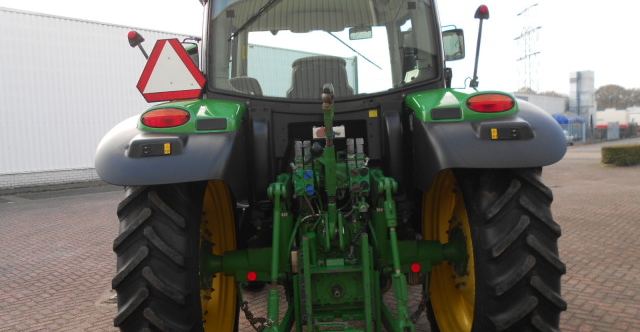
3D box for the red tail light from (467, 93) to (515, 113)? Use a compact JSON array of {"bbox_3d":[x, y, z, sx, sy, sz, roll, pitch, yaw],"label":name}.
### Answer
[{"bbox_3d":[0.944,-0.351,2.660,0.260,0.102,0.065,-2,4,-1],"label":"red tail light"}]

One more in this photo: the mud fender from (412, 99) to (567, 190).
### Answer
[{"bbox_3d":[0.867,-0.186,2.777,0.695,0.480,0.780,-2,4,-1],"label":"mud fender"}]

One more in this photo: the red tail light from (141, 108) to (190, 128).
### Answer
[{"bbox_3d":[-0.844,-0.261,2.630,0.260,0.102,0.065,-2,4,-1],"label":"red tail light"}]

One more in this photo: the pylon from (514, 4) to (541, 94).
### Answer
[{"bbox_3d":[69.399,-33.618,160.000,5.500,41.000,17.000,-3,4,-4],"label":"pylon"}]

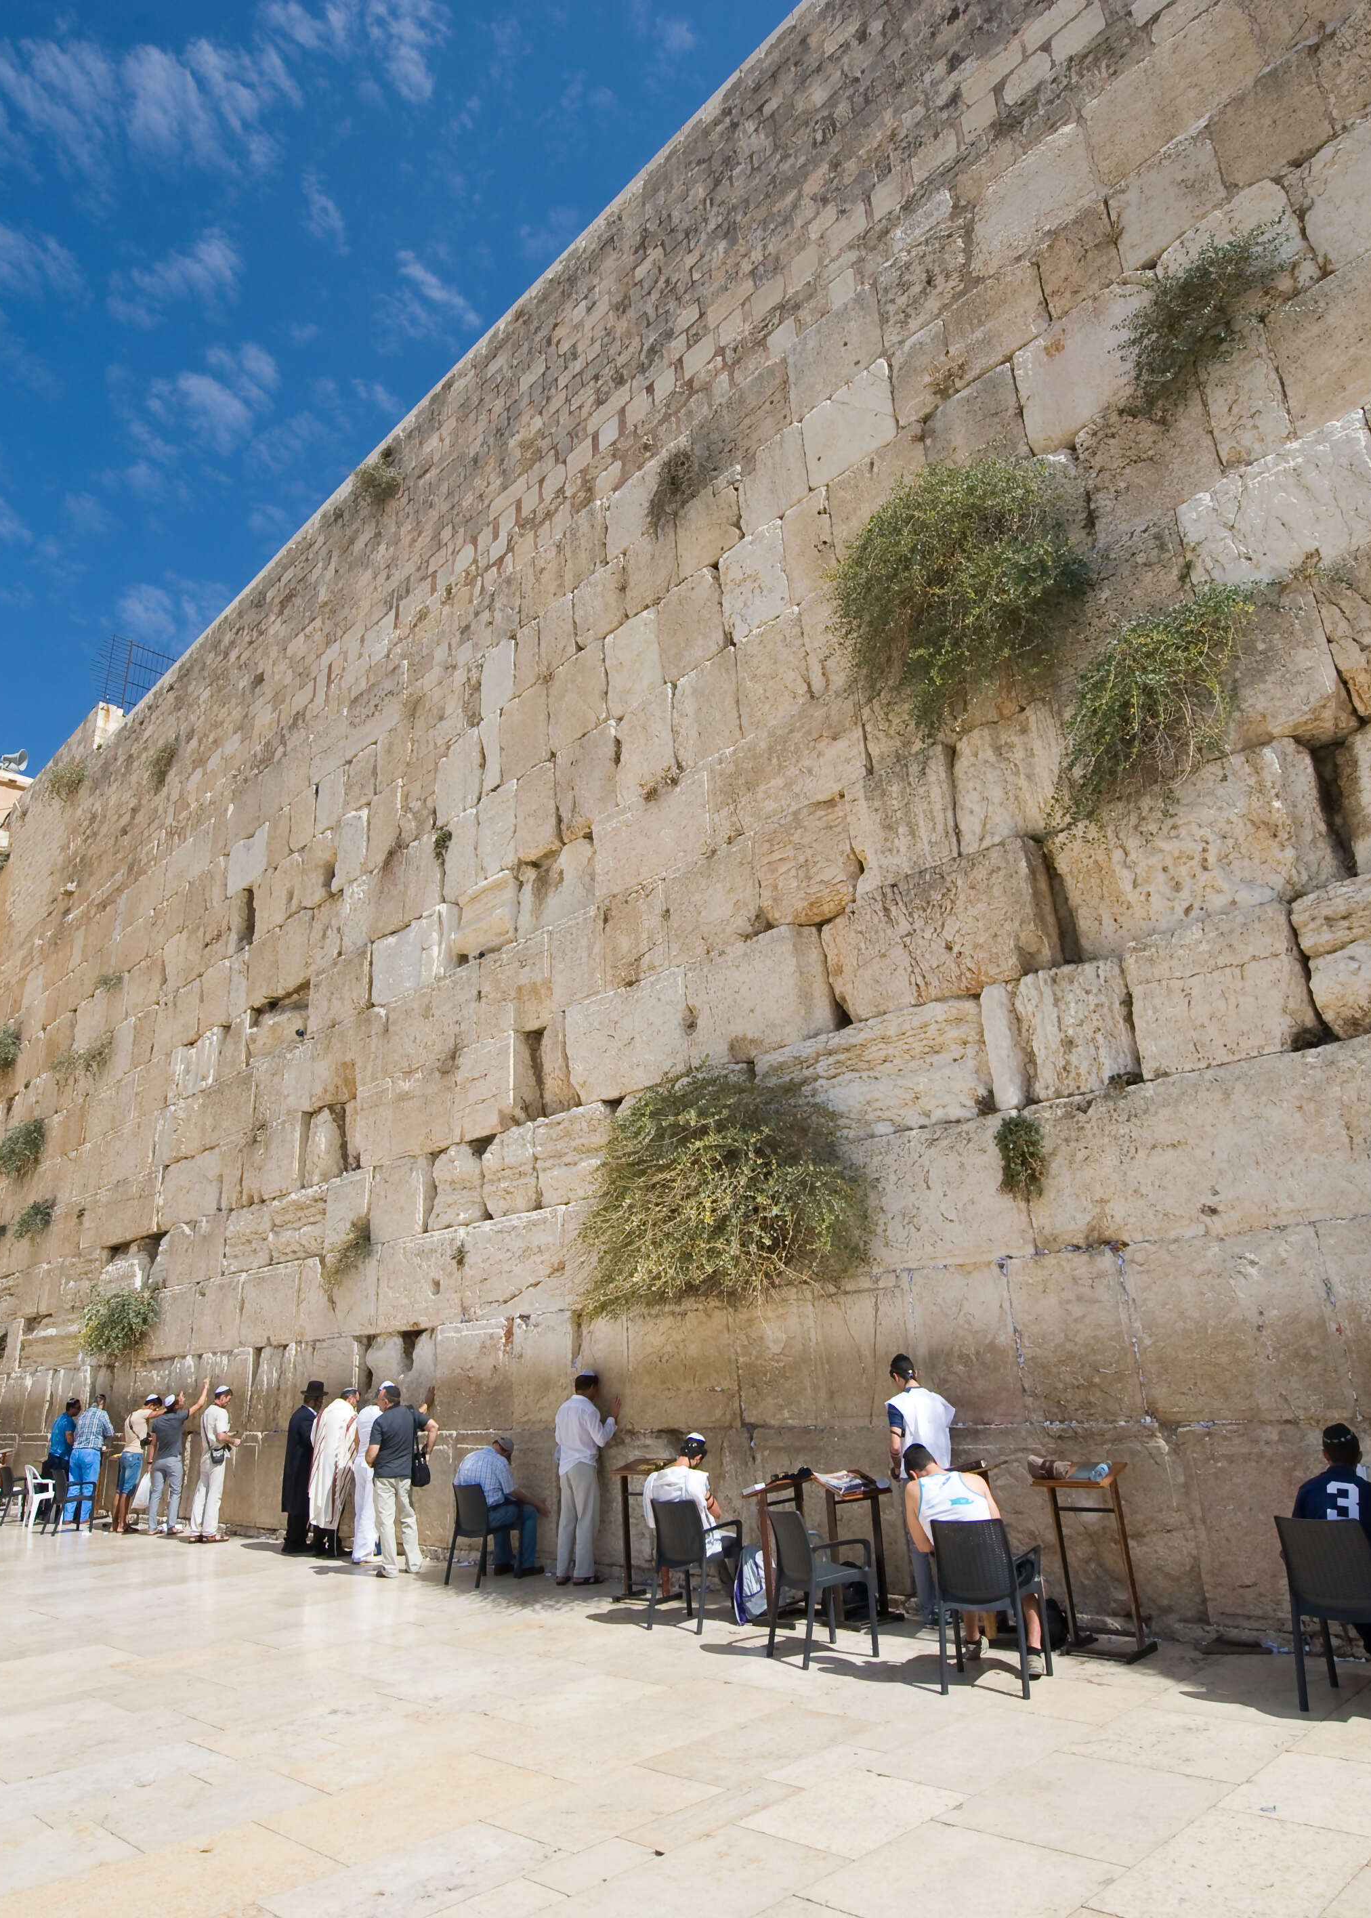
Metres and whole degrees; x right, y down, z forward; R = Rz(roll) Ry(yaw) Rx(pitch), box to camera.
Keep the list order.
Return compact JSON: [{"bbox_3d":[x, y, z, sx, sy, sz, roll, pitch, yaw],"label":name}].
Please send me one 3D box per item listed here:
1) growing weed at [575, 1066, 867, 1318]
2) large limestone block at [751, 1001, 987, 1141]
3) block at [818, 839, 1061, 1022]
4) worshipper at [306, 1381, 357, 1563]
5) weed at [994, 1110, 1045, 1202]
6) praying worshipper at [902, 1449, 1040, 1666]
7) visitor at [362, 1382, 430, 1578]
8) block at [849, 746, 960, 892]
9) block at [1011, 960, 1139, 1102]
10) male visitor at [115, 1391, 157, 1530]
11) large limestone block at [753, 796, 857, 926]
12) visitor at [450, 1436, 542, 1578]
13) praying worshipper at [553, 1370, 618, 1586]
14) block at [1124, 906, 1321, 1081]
[{"bbox_3d":[0.299,2.091,10.299,2.600,2.100,1.000,-21,-27,40],"label":"growing weed"},{"bbox_3d":[1.884,1.164,10.266,2.409,0.954,0.700,-21,-27,40],"label":"large limestone block"},{"bbox_3d":[2.274,-0.160,9.646,1.920,1.087,0.700,-20,-26,38],"label":"block"},{"bbox_3d":[-4.059,5.905,12.903,0.480,1.760,0.420,-18,-24,34],"label":"worshipper"},{"bbox_3d":[2.509,1.463,8.390,0.300,0.650,0.240,-20,-26,38],"label":"weed"},{"bbox_3d":[1.732,3.583,6.697,0.600,1.200,0.800,-13,-23,25],"label":"praying worshipper"},{"bbox_3d":[-2.958,5.327,11.530,0.580,1.780,0.420,-2,-20,-6],"label":"visitor"},{"bbox_3d":[2.290,-1.247,10.713,1.119,1.193,0.700,-21,-27,40],"label":"block"},{"bbox_3d":[3.150,0.622,8.621,0.869,0.950,0.650,-21,-27,40],"label":"block"},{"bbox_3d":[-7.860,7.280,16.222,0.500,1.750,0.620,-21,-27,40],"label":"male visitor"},{"bbox_3d":[1.399,-0.867,11.045,1.121,1.009,0.700,-21,-27,40],"label":"large limestone block"},{"bbox_3d":[-1.818,5.243,10.694,0.500,1.230,0.800,-18,-24,34],"label":"visitor"},{"bbox_3d":[-0.931,4.806,10.454,0.500,1.770,0.500,-21,-27,40],"label":"praying worshipper"},{"bbox_3d":[3.900,0.340,7.972,1.192,0.950,0.700,-21,-27,40],"label":"block"}]

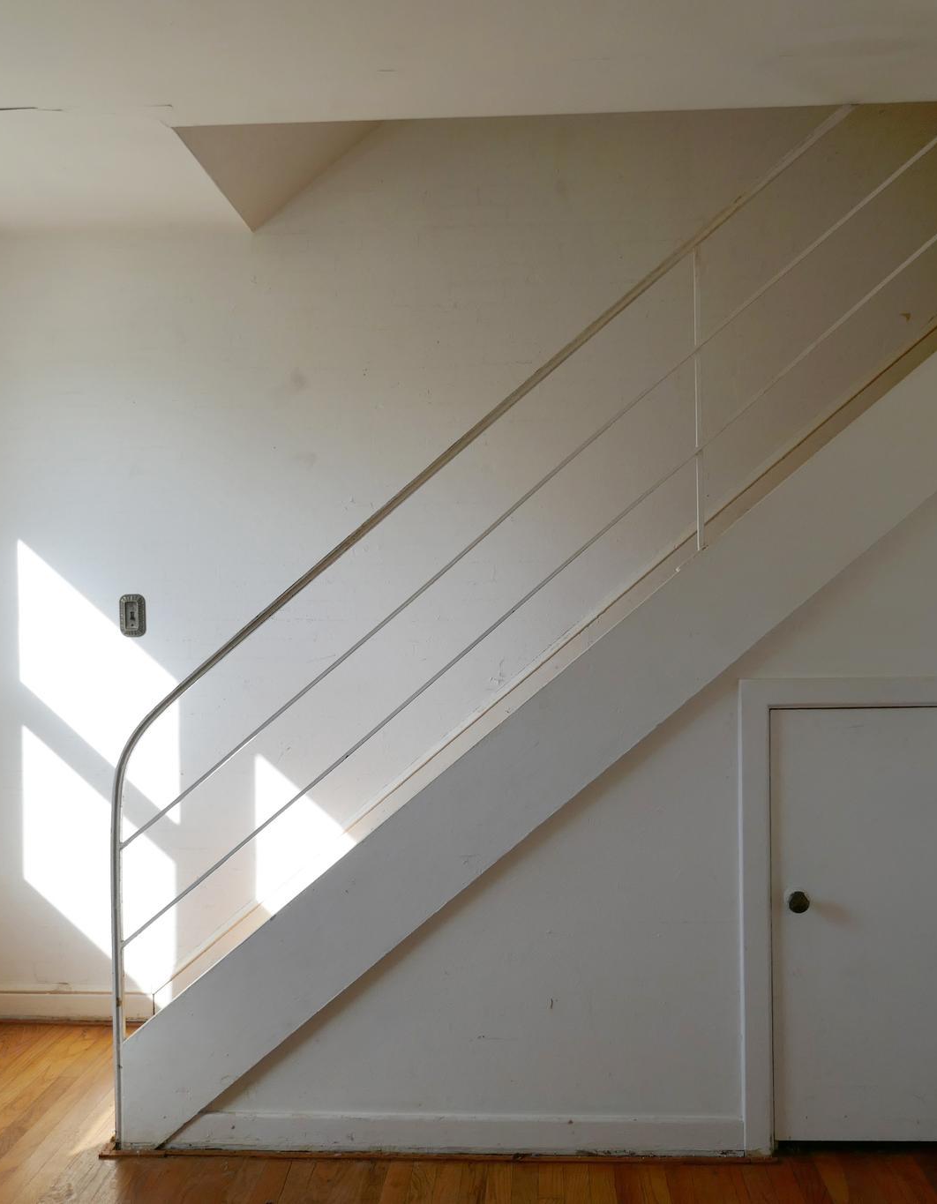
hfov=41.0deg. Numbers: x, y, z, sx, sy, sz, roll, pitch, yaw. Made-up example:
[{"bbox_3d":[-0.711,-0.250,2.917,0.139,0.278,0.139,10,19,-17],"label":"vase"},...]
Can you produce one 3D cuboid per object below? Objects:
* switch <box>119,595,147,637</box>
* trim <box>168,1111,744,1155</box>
[{"bbox_3d":[-1.057,0.045,3.947,0.083,0.134,0.016,-1,0,3],"label":"switch"},{"bbox_3d":[-0.039,1.276,3.009,1.379,0.092,0.018,-1,0,3],"label":"trim"}]

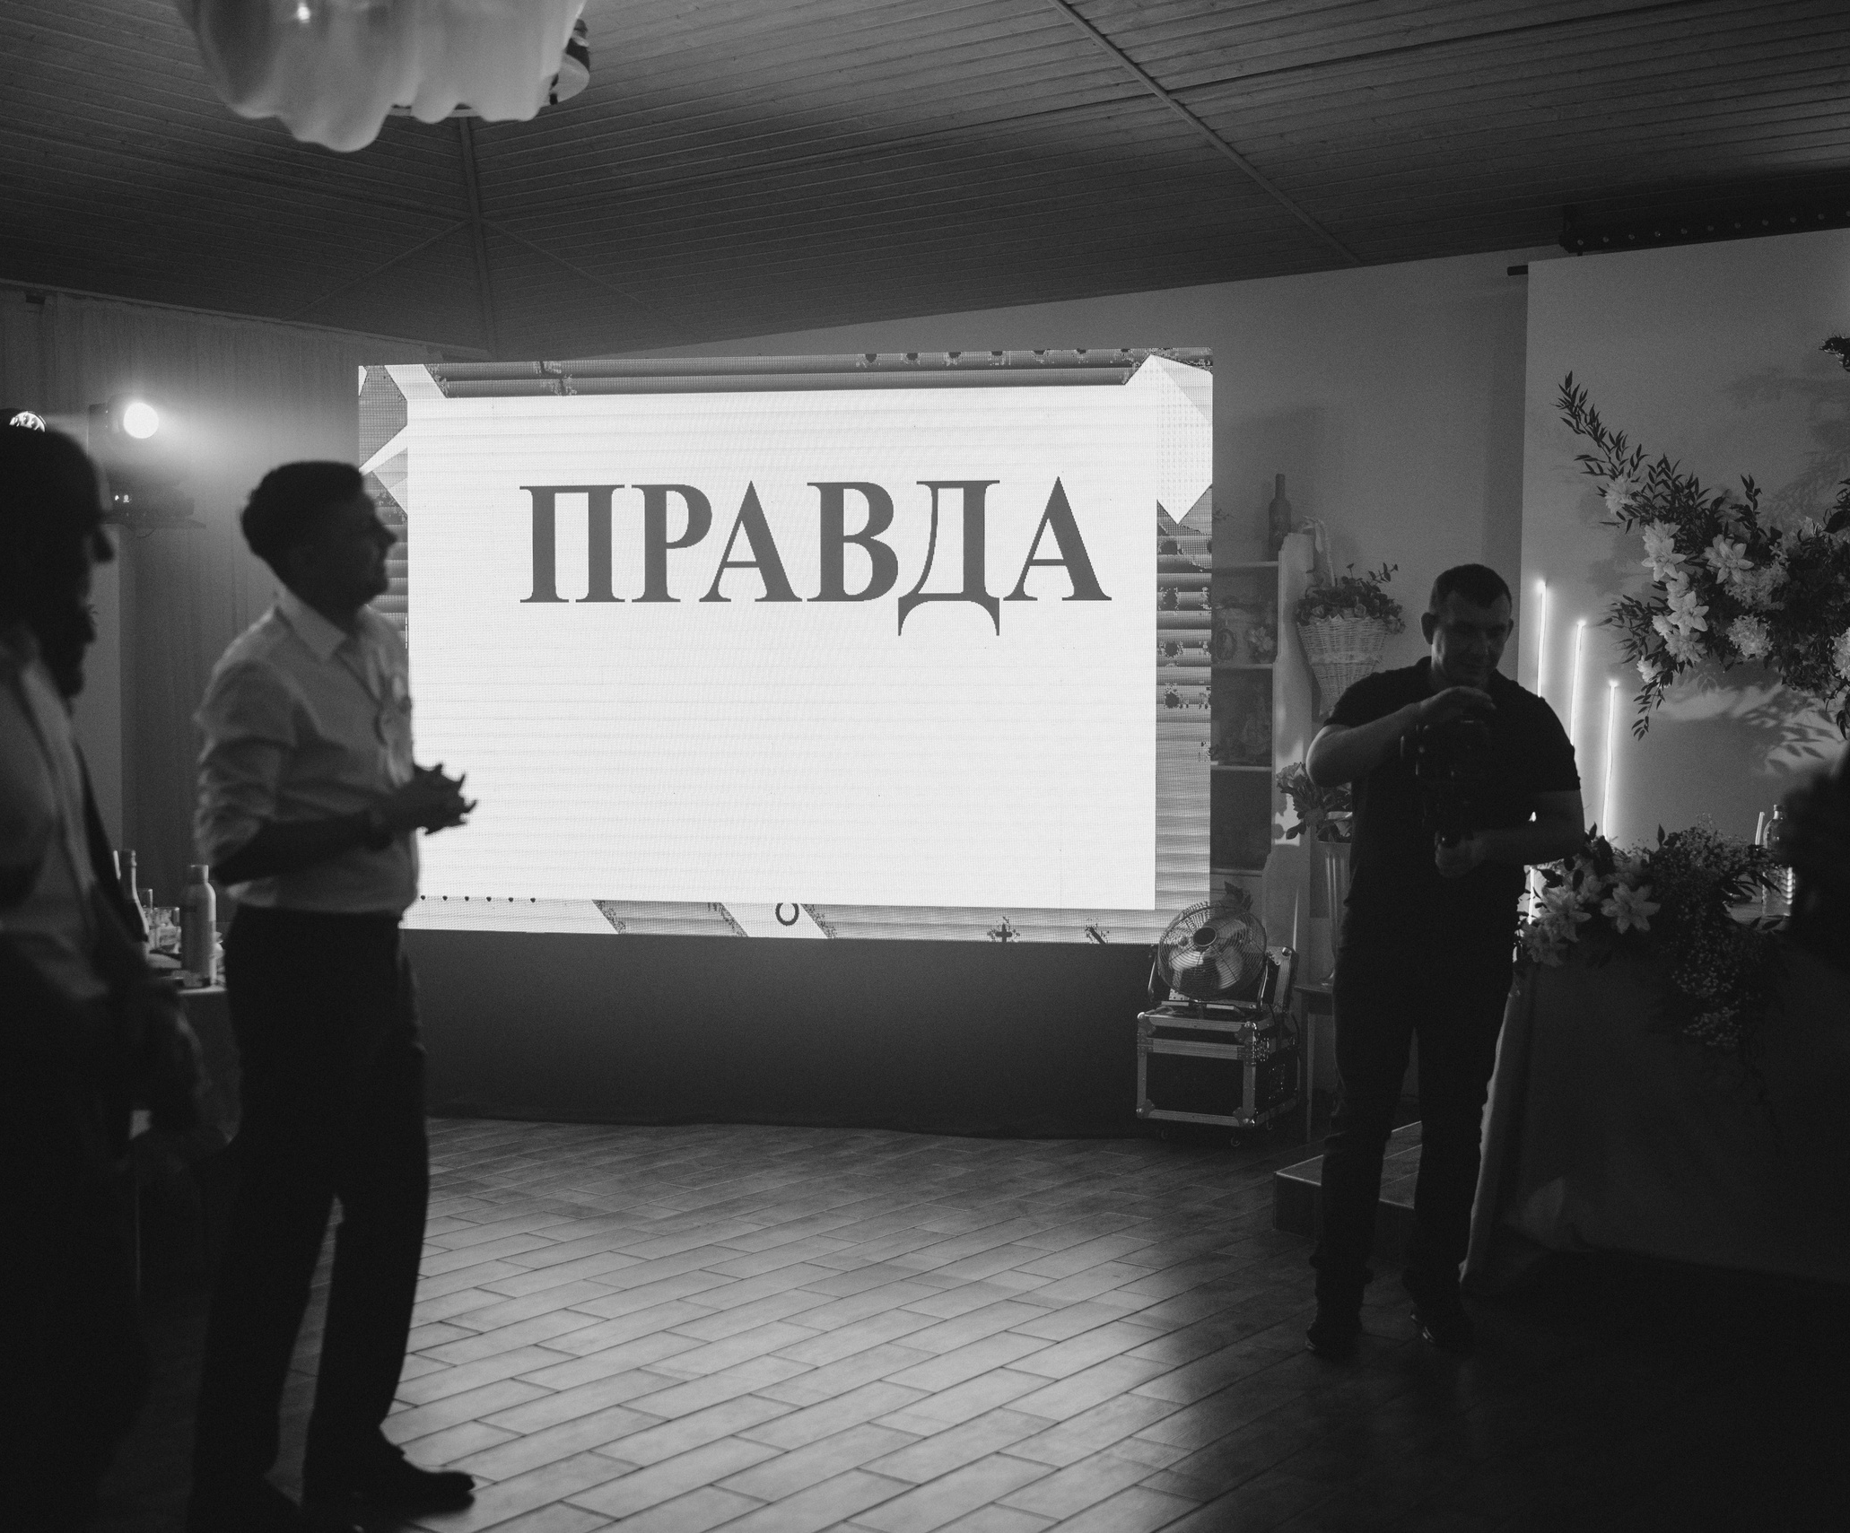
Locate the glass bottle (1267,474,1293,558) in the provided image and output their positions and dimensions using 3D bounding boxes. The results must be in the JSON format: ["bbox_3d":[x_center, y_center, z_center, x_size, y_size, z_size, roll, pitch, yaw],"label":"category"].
[{"bbox_3d":[1.225,-0.866,7.721,0.076,0.300,0.076,1,3,30],"label":"glass bottle"}]

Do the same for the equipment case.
[{"bbox_3d":[0.984,0.918,7.414,0.420,0.600,0.460,1,3,27],"label":"equipment case"}]

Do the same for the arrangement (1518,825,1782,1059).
[{"bbox_3d":[1.745,0.422,5.382,0.560,0.530,0.360,1,3,30],"label":"arrangement"}]

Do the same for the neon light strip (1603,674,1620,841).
[{"bbox_3d":[2.072,0.231,6.765,0.035,1.000,0.030,2,3,33],"label":"neon light strip"}]

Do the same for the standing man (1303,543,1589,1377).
[{"bbox_3d":[1.171,0.439,5.052,0.620,1.750,0.480,0,2,9],"label":"standing man"}]

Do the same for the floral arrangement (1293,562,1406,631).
[{"bbox_3d":[1.403,-0.561,7.383,0.350,0.220,0.280,2,3,32],"label":"floral arrangement"}]

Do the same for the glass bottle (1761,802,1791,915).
[{"bbox_3d":[2.121,0.235,5.564,0.071,0.285,0.071,1,3,30],"label":"glass bottle"}]

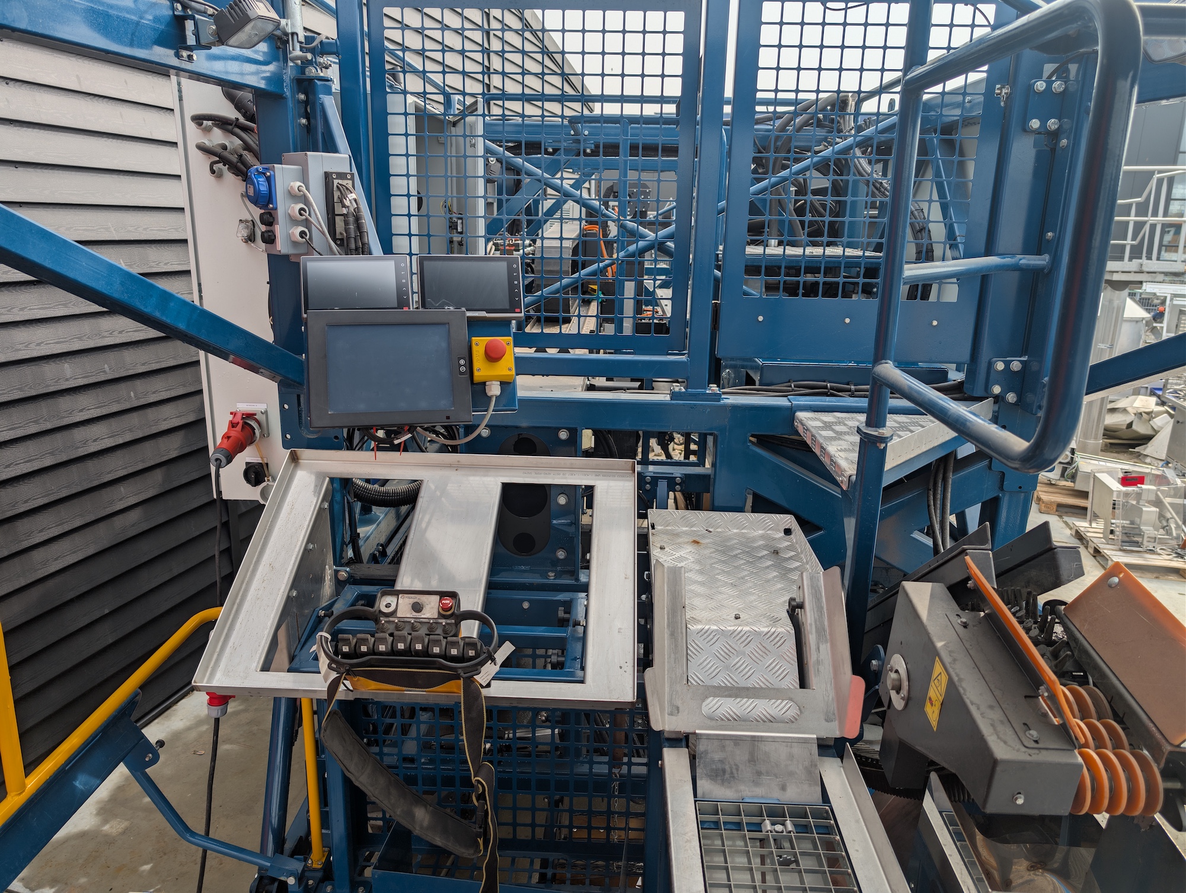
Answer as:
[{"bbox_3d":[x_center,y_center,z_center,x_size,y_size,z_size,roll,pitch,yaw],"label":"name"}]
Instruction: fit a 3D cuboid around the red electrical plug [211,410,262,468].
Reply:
[{"bbox_3d":[-0.813,-0.012,1.865,0.068,0.088,0.161,1,24,1],"label":"red electrical plug"}]

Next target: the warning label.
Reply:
[{"bbox_3d":[0.527,0.379,1.262,0.003,0.104,0.050,2,23,1],"label":"warning label"}]

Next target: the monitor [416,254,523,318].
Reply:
[{"bbox_3d":[-0.227,-0.292,1.536,0.188,0.122,0.030,-3,-6,-13],"label":"monitor"}]

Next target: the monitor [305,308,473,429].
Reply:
[{"bbox_3d":[-0.360,-0.136,1.471,0.273,0.207,0.048,-3,-8,-13],"label":"monitor"}]

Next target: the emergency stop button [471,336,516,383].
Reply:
[{"bbox_3d":[-0.182,-0.161,1.499,0.074,0.073,0.090,-3,-10,-13],"label":"emergency stop button"}]

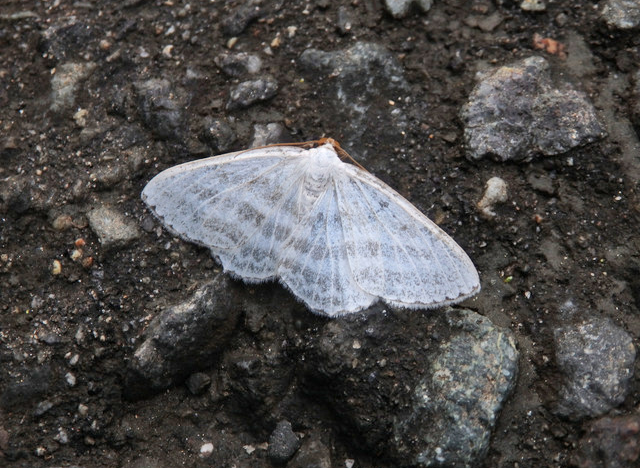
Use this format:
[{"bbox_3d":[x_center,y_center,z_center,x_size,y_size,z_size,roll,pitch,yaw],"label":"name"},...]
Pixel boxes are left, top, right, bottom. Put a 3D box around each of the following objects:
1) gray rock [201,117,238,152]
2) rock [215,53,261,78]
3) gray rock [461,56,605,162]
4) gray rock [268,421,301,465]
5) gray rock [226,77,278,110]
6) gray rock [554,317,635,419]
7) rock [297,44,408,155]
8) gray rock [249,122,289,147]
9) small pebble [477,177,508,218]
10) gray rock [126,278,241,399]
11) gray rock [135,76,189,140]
[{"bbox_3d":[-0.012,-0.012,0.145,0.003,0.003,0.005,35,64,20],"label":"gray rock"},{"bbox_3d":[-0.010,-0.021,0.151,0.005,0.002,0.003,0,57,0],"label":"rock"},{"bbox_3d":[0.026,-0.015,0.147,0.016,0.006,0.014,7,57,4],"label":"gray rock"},{"bbox_3d":[-0.004,0.022,0.129,0.003,0.003,0.004,0,63,0],"label":"gray rock"},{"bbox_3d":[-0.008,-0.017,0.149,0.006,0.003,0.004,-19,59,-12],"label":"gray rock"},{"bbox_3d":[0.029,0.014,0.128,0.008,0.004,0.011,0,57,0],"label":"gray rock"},{"bbox_3d":[0.004,-0.017,0.149,0.014,0.006,0.014,0,63,0],"label":"rock"},{"bbox_3d":[-0.006,-0.011,0.146,0.005,0.003,0.004,0,63,0],"label":"gray rock"},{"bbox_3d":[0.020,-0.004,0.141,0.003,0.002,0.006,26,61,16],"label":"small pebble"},{"bbox_3d":[-0.015,0.011,0.134,0.006,0.005,0.013,39,69,18],"label":"gray rock"},{"bbox_3d":[-0.019,-0.015,0.148,0.006,0.004,0.007,0,63,0],"label":"gray rock"}]

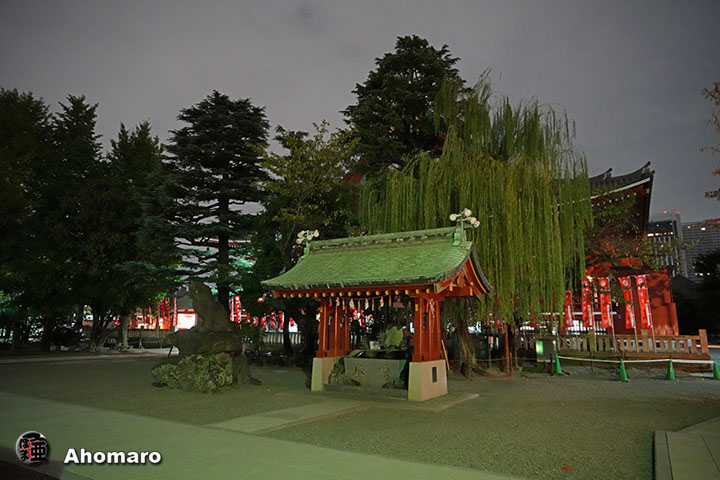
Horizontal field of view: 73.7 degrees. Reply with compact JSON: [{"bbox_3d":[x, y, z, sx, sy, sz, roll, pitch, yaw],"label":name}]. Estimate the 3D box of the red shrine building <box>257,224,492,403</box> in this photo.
[{"bbox_3d":[0.576,1.857,12.513,4.850,4.080,3.900,-5,-12,29],"label":"red shrine building"}]

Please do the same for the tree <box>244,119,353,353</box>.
[{"bbox_3d":[-3.358,-0.341,26.211,6.600,12.860,6.200,2,-11,-7],"label":"tree"}]

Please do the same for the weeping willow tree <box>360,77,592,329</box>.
[{"bbox_3d":[4.161,-0.709,17.442,8.200,11.070,7.400,-2,-11,13],"label":"weeping willow tree"}]

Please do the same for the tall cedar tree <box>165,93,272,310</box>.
[{"bbox_3d":[-8.618,-1.482,29.029,6.600,16.230,6.400,4,-11,-17],"label":"tall cedar tree"}]

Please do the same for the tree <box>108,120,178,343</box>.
[{"bbox_3d":[-15.826,-0.625,35.087,5.400,16.860,5.400,6,-12,-24],"label":"tree"}]

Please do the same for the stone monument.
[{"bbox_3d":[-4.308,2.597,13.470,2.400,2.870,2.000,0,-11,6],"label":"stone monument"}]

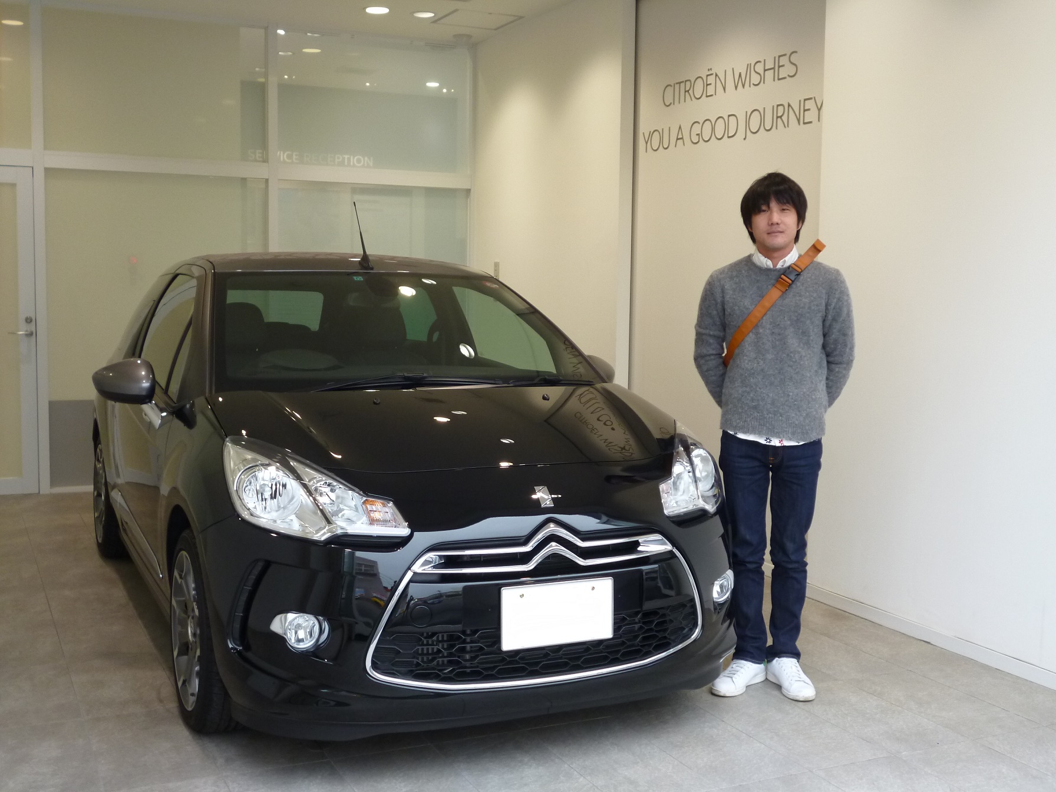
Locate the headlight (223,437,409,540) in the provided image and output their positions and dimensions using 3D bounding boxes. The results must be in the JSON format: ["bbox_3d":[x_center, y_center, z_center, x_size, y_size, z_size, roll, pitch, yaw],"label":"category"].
[{"bbox_3d":[-0.592,0.248,3.376,0.390,0.235,0.570,-2,6,-24],"label":"headlight"}]

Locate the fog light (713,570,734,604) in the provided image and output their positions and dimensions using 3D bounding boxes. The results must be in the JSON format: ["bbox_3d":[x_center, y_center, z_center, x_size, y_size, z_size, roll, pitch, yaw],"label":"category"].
[{"bbox_3d":[0.581,0.571,3.757,0.135,0.105,0.110,-2,6,-32],"label":"fog light"}]

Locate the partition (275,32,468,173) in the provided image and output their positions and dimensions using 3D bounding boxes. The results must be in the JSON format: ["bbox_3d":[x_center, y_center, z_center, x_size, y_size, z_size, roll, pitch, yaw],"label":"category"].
[{"bbox_3d":[-1.010,-1.934,8.321,1.323,0.862,0.040,-2,6,-25],"label":"partition"}]

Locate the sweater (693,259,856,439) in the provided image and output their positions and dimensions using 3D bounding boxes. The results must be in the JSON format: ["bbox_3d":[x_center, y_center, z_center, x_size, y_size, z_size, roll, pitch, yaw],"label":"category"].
[{"bbox_3d":[0.823,-0.162,4.182,0.520,0.615,0.290,2,5,10],"label":"sweater"}]

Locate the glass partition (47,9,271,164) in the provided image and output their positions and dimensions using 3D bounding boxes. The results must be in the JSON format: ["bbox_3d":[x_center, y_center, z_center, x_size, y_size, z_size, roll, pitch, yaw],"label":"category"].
[{"bbox_3d":[-2.279,-1.902,7.725,1.342,0.839,0.040,-2,6,-25],"label":"glass partition"}]

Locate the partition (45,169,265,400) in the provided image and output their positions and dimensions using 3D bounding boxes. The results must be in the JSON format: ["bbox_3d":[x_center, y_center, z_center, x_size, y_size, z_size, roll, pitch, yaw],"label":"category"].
[{"bbox_3d":[-2.297,-0.686,7.841,1.347,1.404,0.040,-2,6,-25],"label":"partition"}]

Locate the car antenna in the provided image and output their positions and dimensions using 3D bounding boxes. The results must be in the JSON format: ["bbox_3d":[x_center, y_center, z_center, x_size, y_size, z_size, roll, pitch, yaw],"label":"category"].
[{"bbox_3d":[-0.647,-0.620,4.829,0.035,0.326,0.050,-2,-27,-24],"label":"car antenna"}]

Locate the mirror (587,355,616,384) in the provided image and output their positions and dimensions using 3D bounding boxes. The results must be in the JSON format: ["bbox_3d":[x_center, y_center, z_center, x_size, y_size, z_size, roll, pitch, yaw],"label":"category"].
[{"bbox_3d":[0.268,-0.086,4.988,0.235,0.165,0.150,-2,6,-24],"label":"mirror"}]

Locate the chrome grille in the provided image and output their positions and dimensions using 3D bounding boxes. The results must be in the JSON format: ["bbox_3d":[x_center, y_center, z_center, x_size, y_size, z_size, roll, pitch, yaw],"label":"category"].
[{"bbox_3d":[0.061,0.546,3.341,1.000,0.425,0.130,-2,6,-24],"label":"chrome grille"}]

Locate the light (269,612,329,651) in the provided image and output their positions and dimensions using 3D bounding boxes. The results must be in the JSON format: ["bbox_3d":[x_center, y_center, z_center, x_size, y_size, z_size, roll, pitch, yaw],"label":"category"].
[{"bbox_3d":[-0.593,0.602,3.224,0.135,0.105,0.110,-1,6,-16],"label":"light"}]

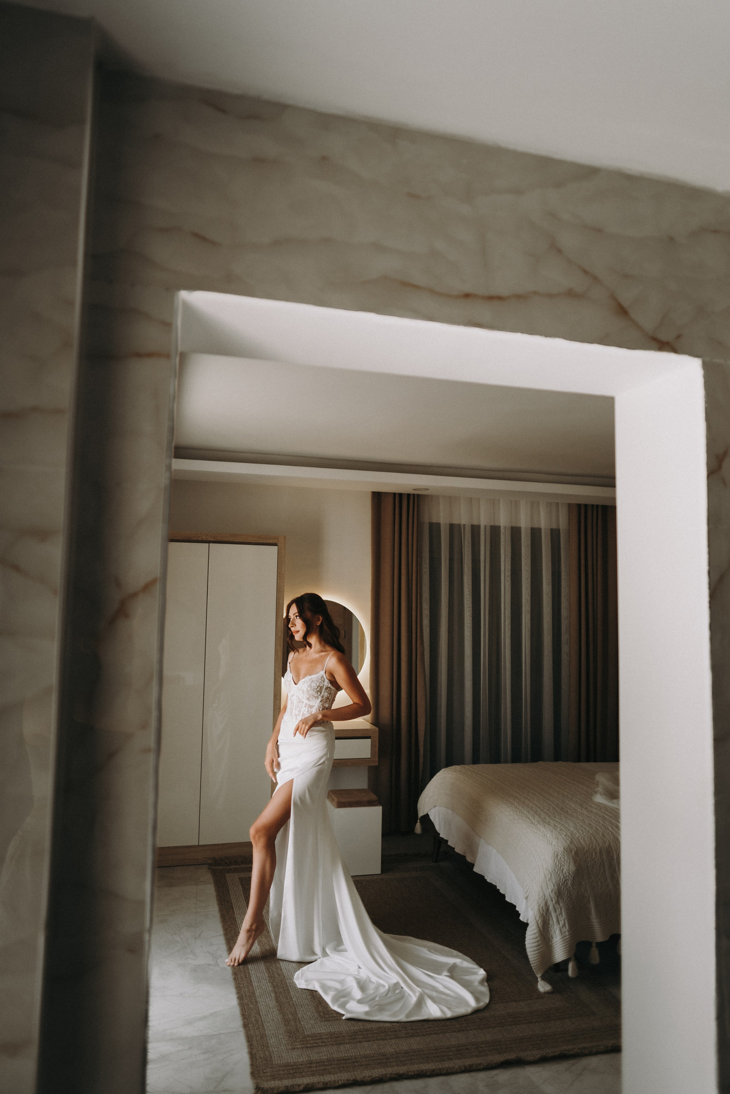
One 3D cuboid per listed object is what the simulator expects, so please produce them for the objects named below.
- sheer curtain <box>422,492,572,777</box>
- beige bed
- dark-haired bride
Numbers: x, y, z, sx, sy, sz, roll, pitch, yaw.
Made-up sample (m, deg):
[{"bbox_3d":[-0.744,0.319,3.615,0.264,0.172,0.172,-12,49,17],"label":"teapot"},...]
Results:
[{"bbox_3d":[1.002,0.865,5.585,1.320,2.429,0.130,2,-5,-14],"label":"sheer curtain"},{"bbox_3d":[1.560,1.672,4.228,2.080,0.630,1.740,2,-5,-14],"label":"beige bed"},{"bbox_3d":[0.033,1.052,3.368,1.083,1.672,0.852,-3,-6,40],"label":"dark-haired bride"}]

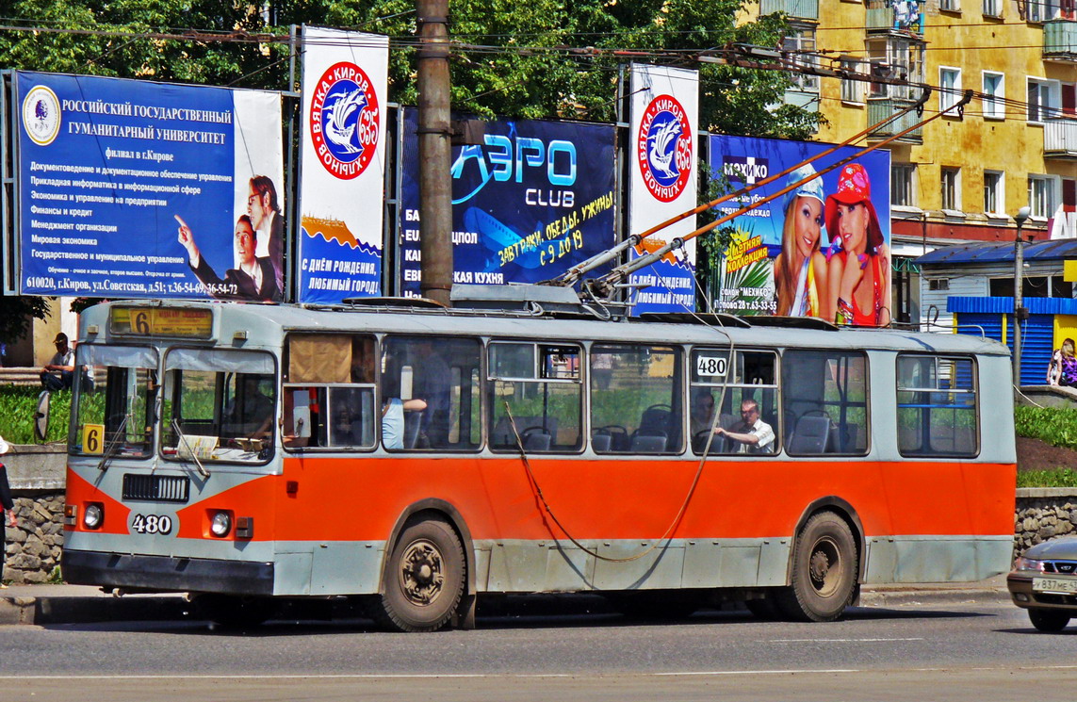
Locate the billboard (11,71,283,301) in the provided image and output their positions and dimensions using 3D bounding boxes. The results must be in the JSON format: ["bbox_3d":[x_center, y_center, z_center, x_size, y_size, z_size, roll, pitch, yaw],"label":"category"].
[{"bbox_3d":[-5.437,-2.243,72.592,0.200,3.030,6.060,0,-1,33],"label":"billboard"}]

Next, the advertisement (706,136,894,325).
[{"bbox_3d":[4.309,-1.948,86.357,0.200,3.030,6.060,0,-1,33],"label":"advertisement"}]

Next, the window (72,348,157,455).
[{"bbox_3d":[-3.752,0.446,45.967,0.080,0.960,1.110,9,-5,-44],"label":"window"}]

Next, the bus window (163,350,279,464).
[{"bbox_3d":[-2.782,0.479,45.185,1.150,0.960,0.080,1,-5,34],"label":"bus window"}]

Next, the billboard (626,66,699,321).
[{"bbox_3d":[1.941,-2.532,83.056,0.200,4.005,2.184,0,0,31],"label":"billboard"}]

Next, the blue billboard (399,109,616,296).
[{"bbox_3d":[-0.484,-2.077,79.599,0.200,3.030,6.060,0,-1,32],"label":"blue billboard"}]

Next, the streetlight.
[{"bbox_3d":[8.148,-0.774,88.000,0.280,3.380,0.280,1,0,0],"label":"streetlight"}]

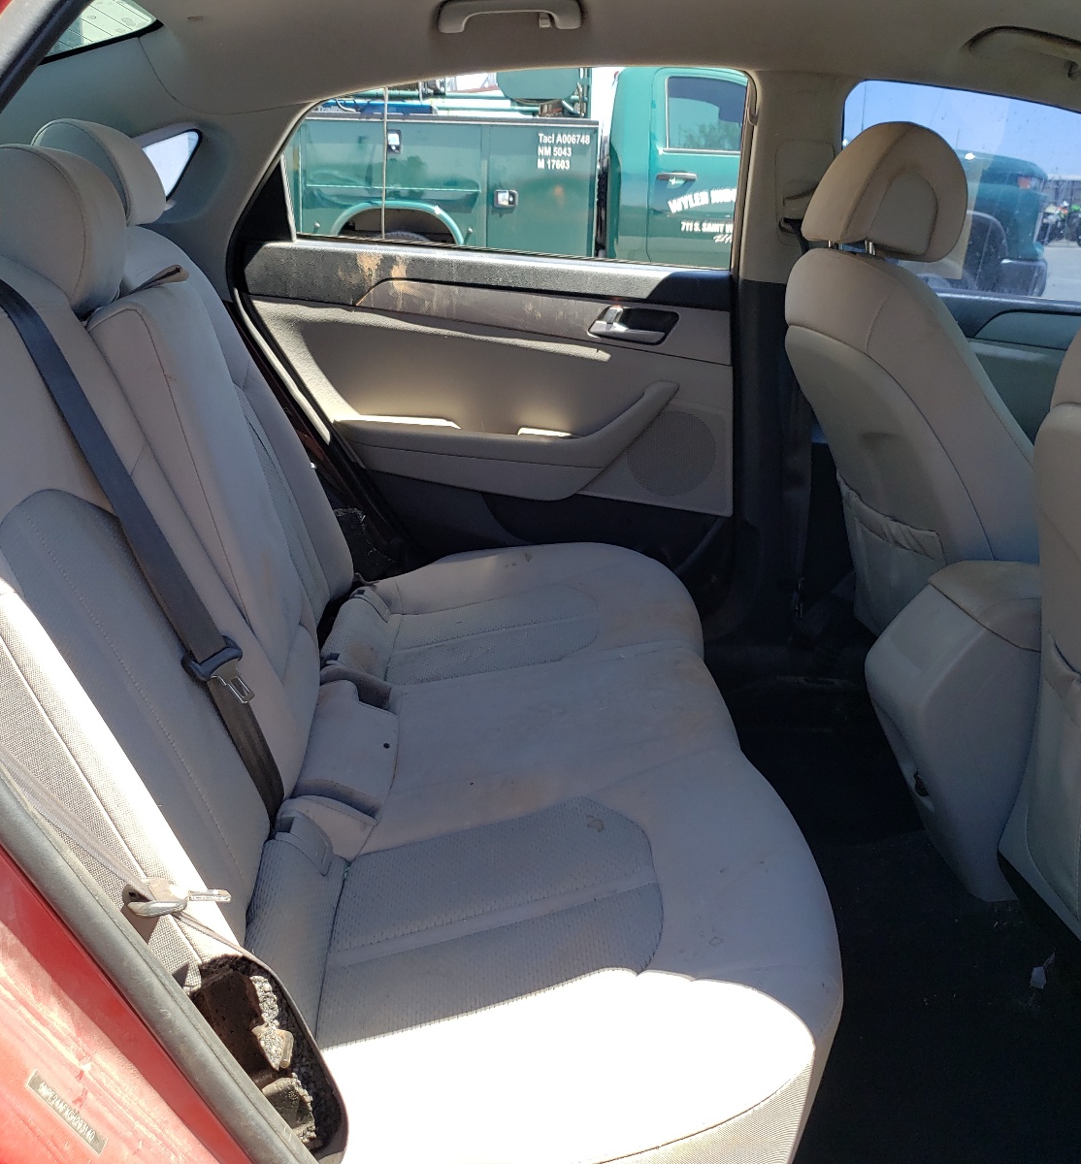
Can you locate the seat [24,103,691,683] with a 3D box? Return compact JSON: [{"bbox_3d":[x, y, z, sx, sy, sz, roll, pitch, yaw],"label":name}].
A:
[{"bbox_3d":[-0.216,-0.198,1.759,0.950,0.910,0.510,1,20,-3],"label":"seat"}]

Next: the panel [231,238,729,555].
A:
[{"bbox_3d":[-0.083,-0.266,2.082,0.870,0.640,0.120,1,20,-3],"label":"panel"}]

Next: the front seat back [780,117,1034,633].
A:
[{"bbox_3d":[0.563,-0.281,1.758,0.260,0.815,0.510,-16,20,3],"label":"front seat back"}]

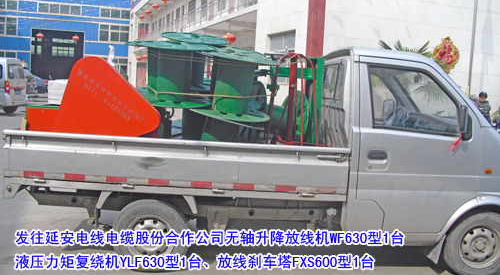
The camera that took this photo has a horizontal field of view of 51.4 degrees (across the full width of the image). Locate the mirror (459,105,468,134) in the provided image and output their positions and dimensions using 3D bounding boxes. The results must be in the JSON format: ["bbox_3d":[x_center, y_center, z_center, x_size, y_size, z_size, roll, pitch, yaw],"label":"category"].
[{"bbox_3d":[1.590,-0.134,3.870,0.070,0.230,0.140,4,7,9],"label":"mirror"}]

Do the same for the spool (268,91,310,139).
[{"bbox_3d":[0.220,-0.137,4.740,0.420,0.650,0.650,10,-4,-22],"label":"spool"}]

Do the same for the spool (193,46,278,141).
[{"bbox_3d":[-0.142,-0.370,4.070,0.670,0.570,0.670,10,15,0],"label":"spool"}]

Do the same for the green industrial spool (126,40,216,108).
[{"bbox_3d":[-0.610,-0.496,3.970,0.680,0.420,0.680,3,14,-1],"label":"green industrial spool"}]

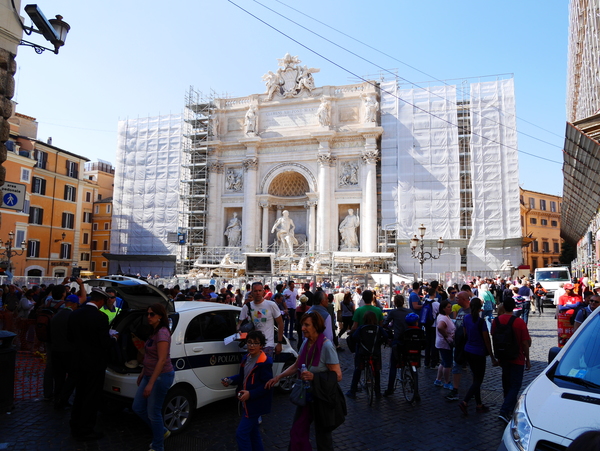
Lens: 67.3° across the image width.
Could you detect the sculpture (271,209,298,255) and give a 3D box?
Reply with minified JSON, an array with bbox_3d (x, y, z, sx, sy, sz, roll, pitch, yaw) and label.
[{"bbox_3d":[-1.914,0.988,55.700,3.100,5.500,2.300,-1,-7,17],"label":"sculpture"}]

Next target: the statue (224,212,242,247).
[{"bbox_3d":[-8.711,0.563,59.078,2.100,4.500,1.400,-1,-6,19],"label":"statue"}]

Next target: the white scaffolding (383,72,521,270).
[{"bbox_3d":[16.414,-5.021,50.385,14.300,22.800,3.000,-1,-6,19],"label":"white scaffolding"}]

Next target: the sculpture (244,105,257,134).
[{"bbox_3d":[-6.555,-14.036,59.721,1.400,3.750,1.150,-1,-7,17],"label":"sculpture"}]

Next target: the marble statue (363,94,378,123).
[{"bbox_3d":[8.377,-13.827,53.437,1.700,3.500,1.200,-1,-6,19],"label":"marble statue"}]

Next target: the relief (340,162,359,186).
[{"bbox_3d":[5.946,-6.102,54.172,2.250,3.200,0.600,-1,-6,19],"label":"relief"}]

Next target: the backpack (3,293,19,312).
[{"bbox_3d":[-6.669,1.776,10.400,0.340,0.470,0.220,1,-7,0],"label":"backpack"}]

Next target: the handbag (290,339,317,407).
[{"bbox_3d":[0.033,1.378,4.200,0.240,0.560,0.150,-4,-8,37],"label":"handbag"}]

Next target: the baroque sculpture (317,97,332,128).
[{"bbox_3d":[3.002,-13.810,55.264,1.600,3.450,1.200,-1,-6,19],"label":"baroque sculpture"}]

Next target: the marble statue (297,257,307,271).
[{"bbox_3d":[0.171,4.322,51.300,1.100,1.700,1.100,-1,-7,17],"label":"marble statue"}]

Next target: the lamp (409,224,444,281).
[{"bbox_3d":[7.863,2.319,28.069,2.150,4.850,2.200,0,-6,15],"label":"lamp"}]

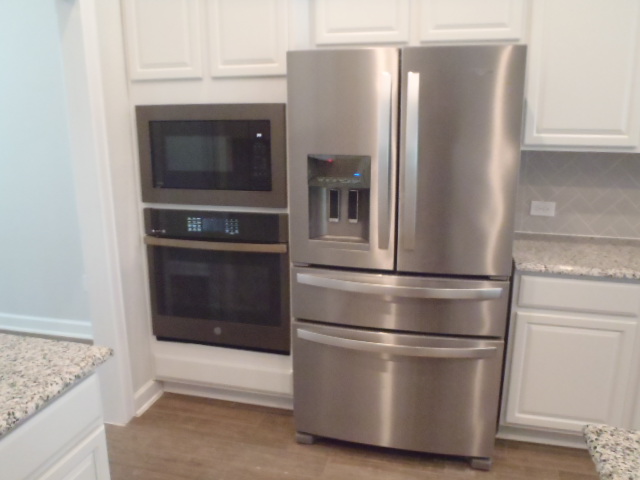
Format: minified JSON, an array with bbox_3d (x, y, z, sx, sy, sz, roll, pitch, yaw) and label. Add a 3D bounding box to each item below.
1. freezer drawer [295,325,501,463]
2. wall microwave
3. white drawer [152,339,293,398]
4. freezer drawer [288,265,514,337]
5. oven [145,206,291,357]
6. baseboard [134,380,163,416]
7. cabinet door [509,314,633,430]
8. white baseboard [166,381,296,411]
[{"bbox_3d":[0.320,0.664,2.298,0.901,0.554,0.146,3,13,14],"label":"freezer drawer"},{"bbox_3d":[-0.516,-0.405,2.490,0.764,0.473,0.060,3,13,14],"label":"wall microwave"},{"bbox_3d":[-0.509,0.671,2.732,0.839,0.251,0.030,3,13,14],"label":"white drawer"},{"bbox_3d":[0.319,0.262,2.204,0.901,0.239,0.146,3,13,14],"label":"freezer drawer"},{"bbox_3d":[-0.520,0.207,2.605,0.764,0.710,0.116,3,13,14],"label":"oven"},{"bbox_3d":[-0.930,0.853,2.835,0.020,0.105,0.259,3,13,14],"label":"baseboard"},{"bbox_3d":[1.106,0.599,2.302,0.473,0.549,0.025,3,13,14],"label":"cabinet door"},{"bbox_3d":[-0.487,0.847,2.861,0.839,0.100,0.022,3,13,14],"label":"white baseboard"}]

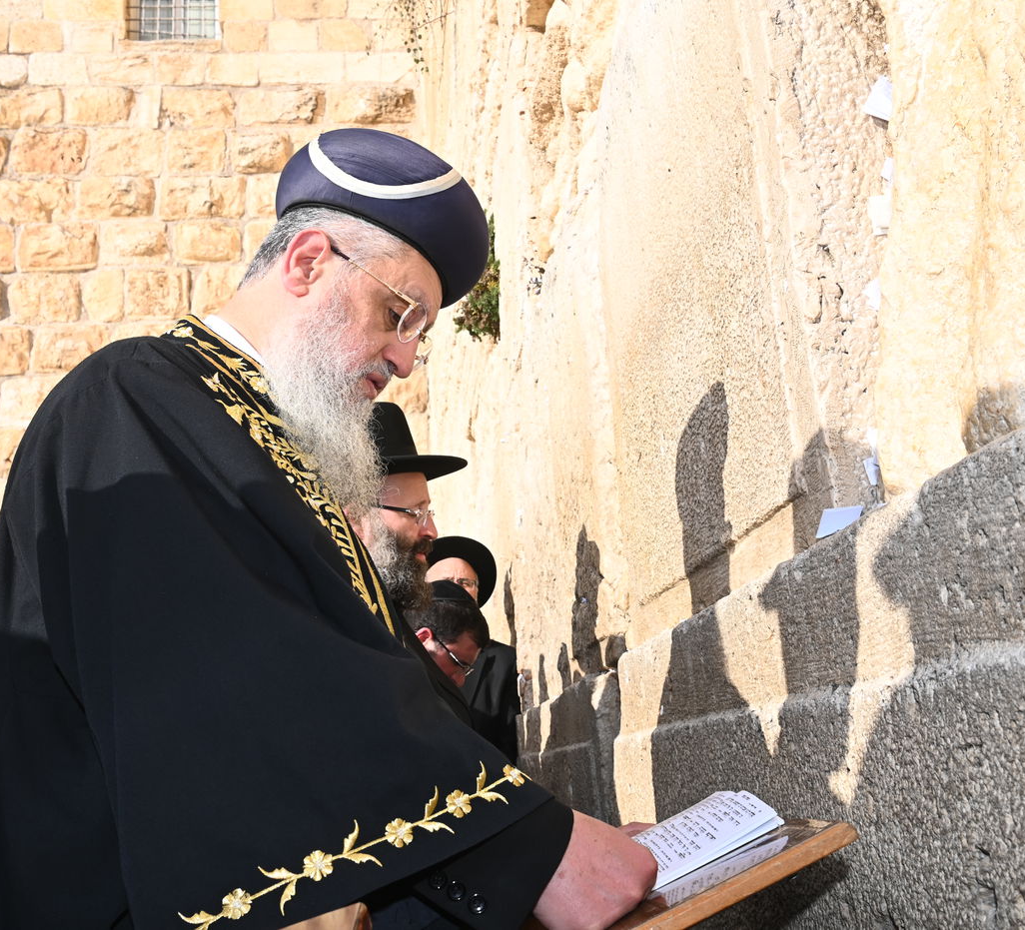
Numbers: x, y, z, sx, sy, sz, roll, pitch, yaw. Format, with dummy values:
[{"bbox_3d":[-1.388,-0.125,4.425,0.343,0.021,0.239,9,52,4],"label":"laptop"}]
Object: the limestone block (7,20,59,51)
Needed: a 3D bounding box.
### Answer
[{"bbox_3d":[-4.499,-4.001,11.762,0.465,0.326,0.250,-2,-14,-7],"label":"limestone block"}]

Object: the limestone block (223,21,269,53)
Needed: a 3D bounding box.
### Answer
[{"bbox_3d":[-2.171,-3.425,10.163,0.365,0.291,0.280,-2,-15,-6],"label":"limestone block"}]

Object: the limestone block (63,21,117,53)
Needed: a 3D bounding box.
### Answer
[{"bbox_3d":[-4.001,-4.011,11.820,0.479,0.327,0.250,-2,-14,-7],"label":"limestone block"}]

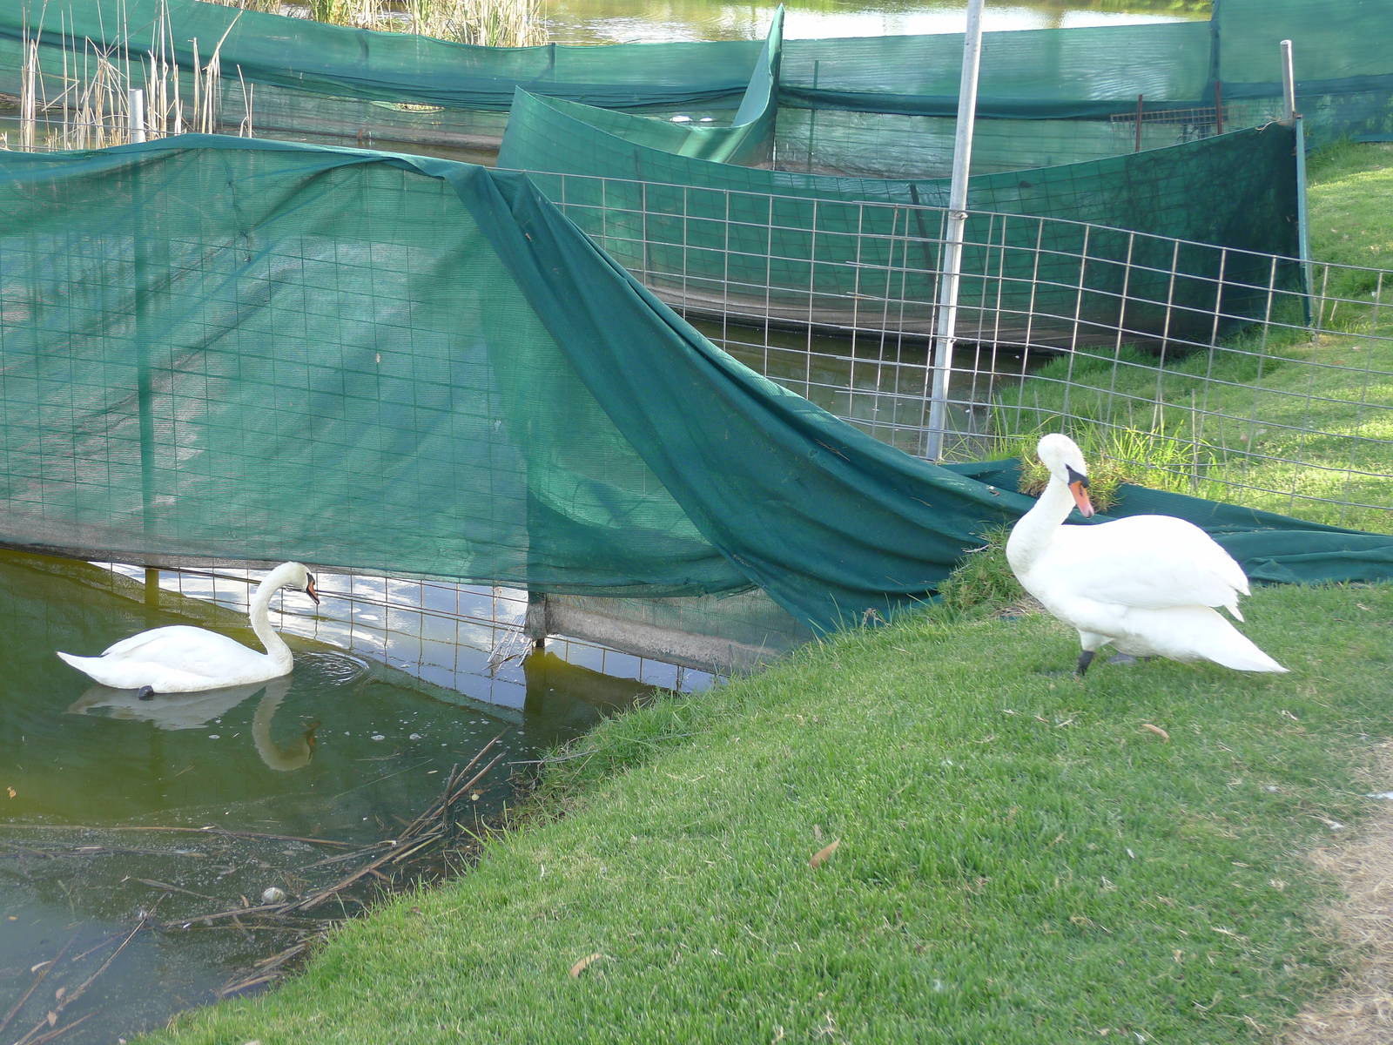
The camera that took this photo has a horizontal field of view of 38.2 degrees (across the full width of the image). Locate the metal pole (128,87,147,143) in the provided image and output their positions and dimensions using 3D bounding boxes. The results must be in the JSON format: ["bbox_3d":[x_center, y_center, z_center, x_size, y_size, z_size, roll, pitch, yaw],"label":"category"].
[{"bbox_3d":[-2.013,-0.666,7.345,0.050,1.810,0.050,2,19,0],"label":"metal pole"}]

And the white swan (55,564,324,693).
[{"bbox_3d":[-1.693,0.335,6.693,0.870,0.400,0.330,-2,20,-14],"label":"white swan"}]

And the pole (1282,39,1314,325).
[{"bbox_3d":[2.811,-1.572,9.387,0.055,1.339,0.055,-9,19,4],"label":"pole"}]

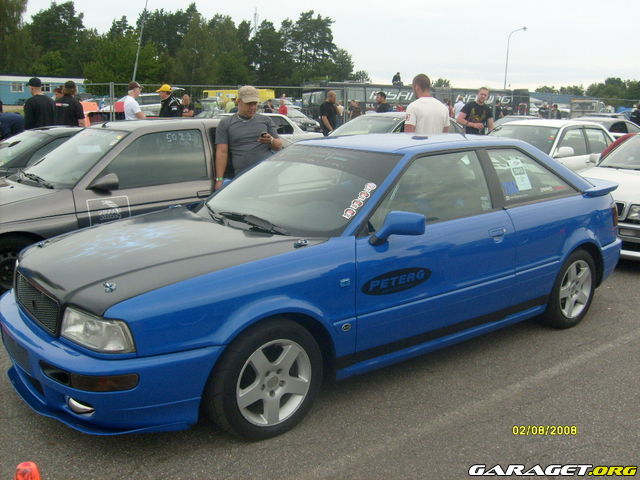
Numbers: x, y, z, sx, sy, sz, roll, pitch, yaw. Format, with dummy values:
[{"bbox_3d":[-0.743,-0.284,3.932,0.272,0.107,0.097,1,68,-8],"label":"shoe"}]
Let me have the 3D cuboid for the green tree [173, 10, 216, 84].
[{"bbox_3d":[-18.375,-26.548,96.451,6.500,13.720,6.200,1,12,0],"label":"green tree"}]

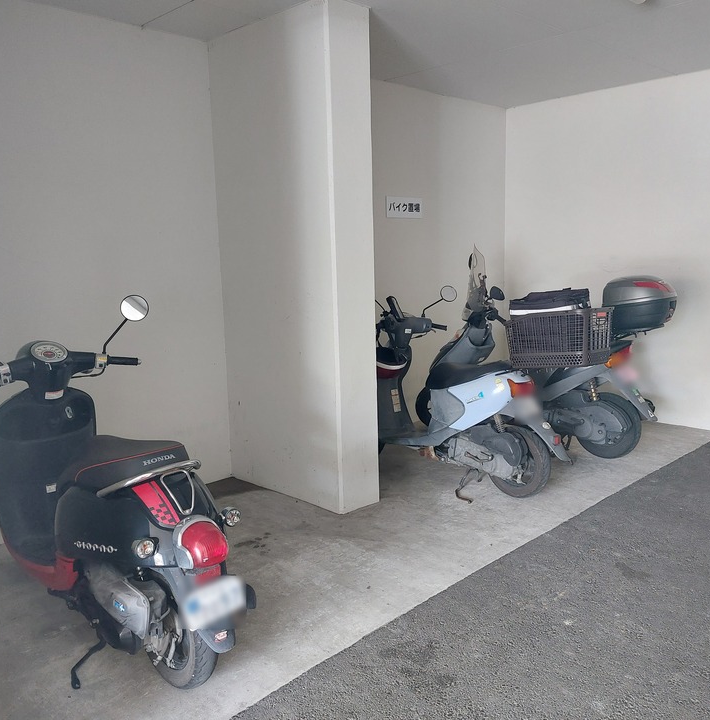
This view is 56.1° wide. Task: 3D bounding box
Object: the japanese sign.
[{"bbox_3d":[0.394,-1.164,5.095,0.410,0.155,0.020,-10,12,-43],"label":"japanese sign"}]

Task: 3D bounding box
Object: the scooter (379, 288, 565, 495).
[{"bbox_3d":[0.541,0.149,4.011,0.720,1.156,1.670,-10,12,-43],"label":"scooter"}]

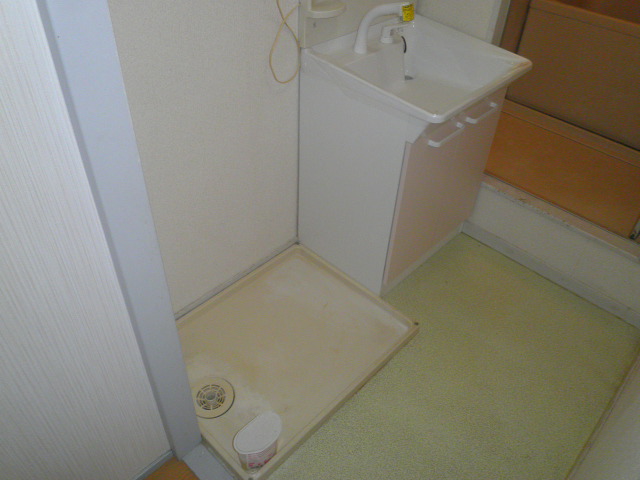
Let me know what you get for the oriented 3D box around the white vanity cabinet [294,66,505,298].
[{"bbox_3d":[0.306,-0.291,1.926,0.480,0.770,0.600,33,49,31],"label":"white vanity cabinet"}]

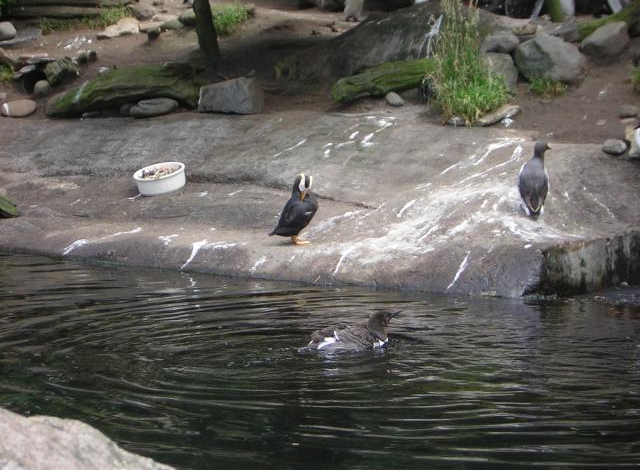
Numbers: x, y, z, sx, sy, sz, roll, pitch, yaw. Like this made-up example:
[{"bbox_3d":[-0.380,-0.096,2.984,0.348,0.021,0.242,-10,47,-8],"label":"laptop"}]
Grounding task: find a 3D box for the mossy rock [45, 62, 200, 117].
[{"bbox_3d":[-1.196,-0.885,12.150,0.920,0.280,0.420,-2,10,-10],"label":"mossy rock"}]

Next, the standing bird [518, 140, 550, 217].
[{"bbox_3d":[0.974,-0.257,9.070,0.145,0.350,0.200,2,11,10],"label":"standing bird"}]

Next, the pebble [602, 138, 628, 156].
[{"bbox_3d":[1.539,-0.461,10.400,0.130,0.085,0.100,0,10,0],"label":"pebble"}]

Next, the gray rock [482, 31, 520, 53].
[{"bbox_3d":[1.200,-1.272,13.200,0.250,0.140,0.200,0,10,0],"label":"gray rock"}]

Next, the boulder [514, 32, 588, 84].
[{"bbox_3d":[1.496,-1.147,12.900,0.460,0.310,0.380,-2,10,-10],"label":"boulder"}]

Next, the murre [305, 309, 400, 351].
[{"bbox_3d":[0.124,0.372,7.650,0.370,0.180,0.150,0,11,-2],"label":"murre"}]

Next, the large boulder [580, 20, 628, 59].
[{"bbox_3d":[1.724,-1.182,12.100,0.280,0.200,0.230,3,11,15],"label":"large boulder"}]

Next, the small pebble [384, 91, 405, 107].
[{"bbox_3d":[0.412,-0.750,11.050,0.105,0.070,0.085,0,11,0],"label":"small pebble"}]

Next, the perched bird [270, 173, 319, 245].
[{"bbox_3d":[-0.122,-0.117,9.200,0.220,0.315,0.160,3,10,18],"label":"perched bird"}]

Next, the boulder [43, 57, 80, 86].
[{"bbox_3d":[-1.657,-1.054,12.800,0.210,0.170,0.190,0,10,0],"label":"boulder"}]

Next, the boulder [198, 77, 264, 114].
[{"bbox_3d":[-0.501,-0.789,11.300,0.330,0.190,0.240,4,12,18],"label":"boulder"}]

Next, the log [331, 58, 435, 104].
[{"bbox_3d":[0.386,-0.871,11.250,0.660,0.155,0.180,-12,14,-20],"label":"log"}]

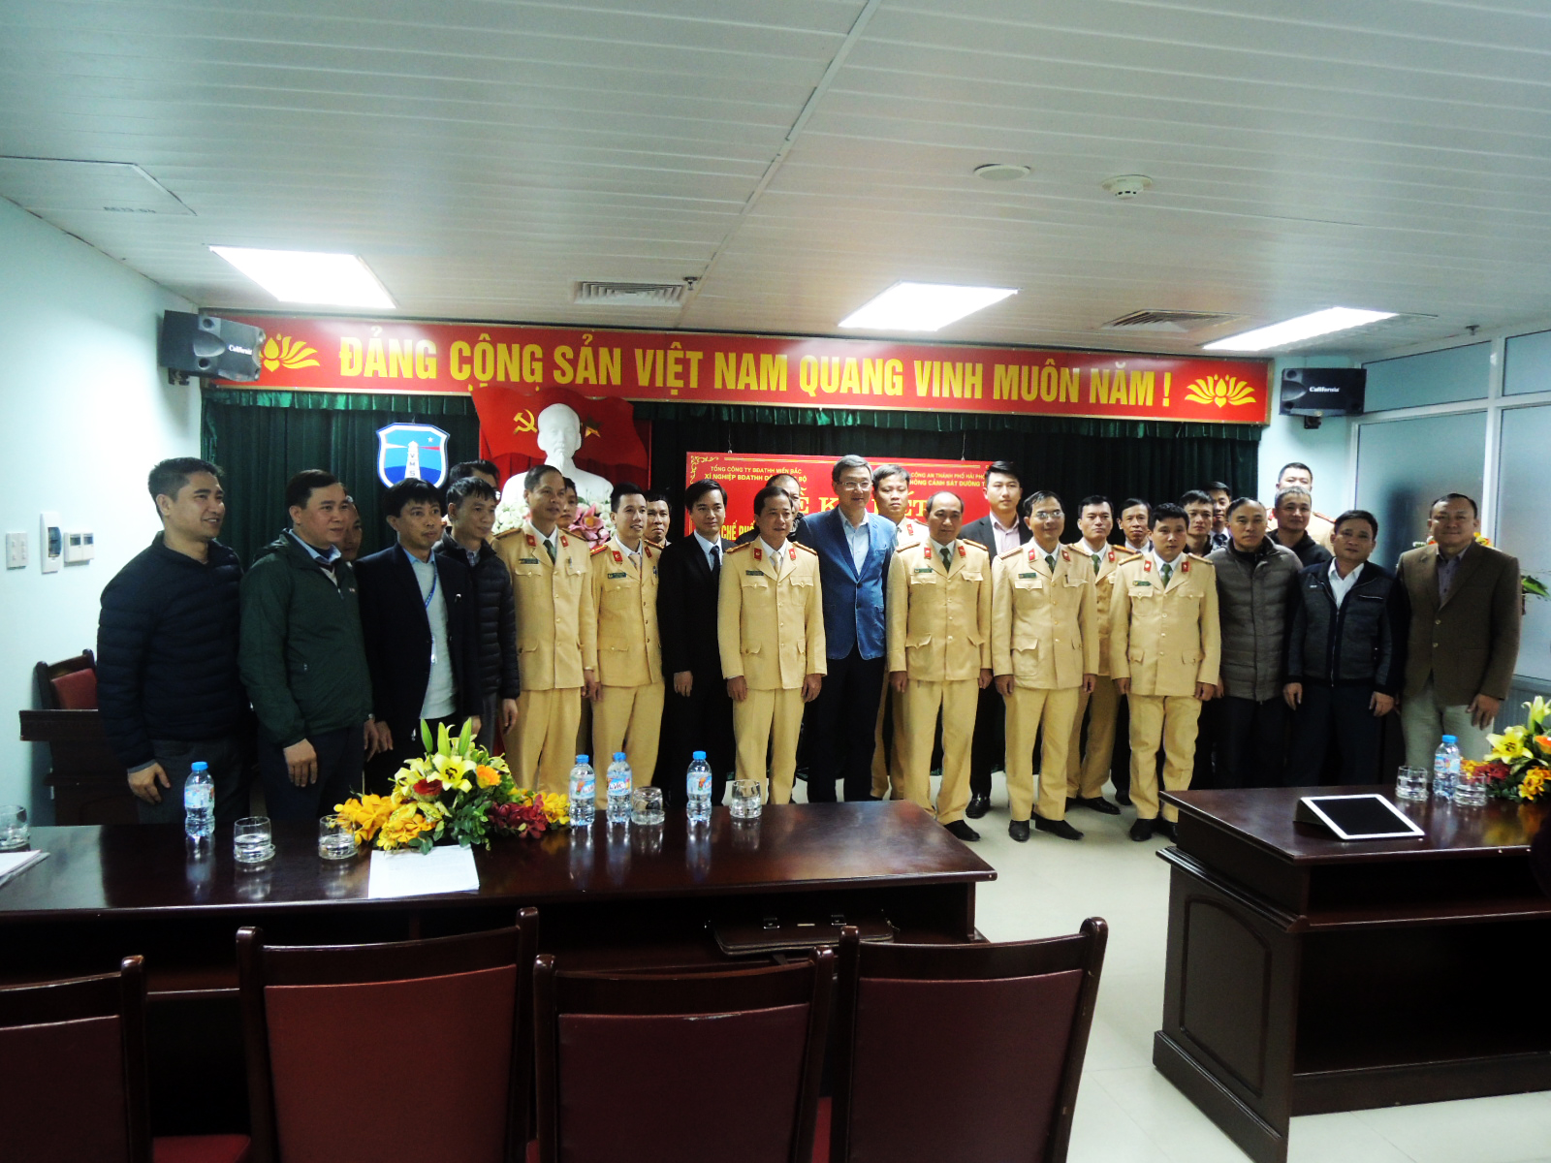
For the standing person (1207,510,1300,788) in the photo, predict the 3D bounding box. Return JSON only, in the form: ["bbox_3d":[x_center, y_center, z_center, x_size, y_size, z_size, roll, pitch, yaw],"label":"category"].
[{"bbox_3d":[2.402,0.418,5.363,0.500,1.650,0.310,3,4,24],"label":"standing person"}]

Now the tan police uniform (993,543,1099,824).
[{"bbox_3d":[1.309,0.484,5.220,0.480,1.348,0.280,0,4,-11],"label":"tan police uniform"}]

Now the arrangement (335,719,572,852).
[{"bbox_3d":[-0.756,0.463,2.546,0.520,0.275,0.310,0,4,-11],"label":"arrangement"}]

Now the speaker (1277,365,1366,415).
[{"bbox_3d":[3.205,-1.111,6.300,0.470,0.270,0.270,2,4,15],"label":"speaker"}]

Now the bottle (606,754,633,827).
[{"bbox_3d":[-0.383,0.508,2.648,0.061,0.179,0.061,0,4,-11],"label":"bottle"}]

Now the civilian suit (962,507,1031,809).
[{"bbox_3d":[1.176,0.394,5.596,0.470,1.550,0.280,2,4,12],"label":"civilian suit"}]

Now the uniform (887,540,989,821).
[{"bbox_3d":[0.789,0.468,5.170,0.480,1.370,0.280,0,4,-11],"label":"uniform"}]

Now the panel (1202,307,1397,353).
[{"bbox_3d":[2.842,-1.382,5.837,0.570,0.080,1.180,0,4,-11],"label":"panel"}]

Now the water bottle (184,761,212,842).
[{"bbox_3d":[-1.313,0.489,2.448,0.061,0.172,0.061,0,4,-11],"label":"water bottle"}]

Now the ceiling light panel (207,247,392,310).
[{"bbox_3d":[-2.146,-1.411,5.001,0.583,0.050,1.165,0,4,-11],"label":"ceiling light panel"}]

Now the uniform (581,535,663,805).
[{"bbox_3d":[-0.683,0.469,4.870,0.460,1.357,0.280,-1,4,-28],"label":"uniform"}]

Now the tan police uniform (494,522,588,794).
[{"bbox_3d":[-1.081,0.455,4.944,0.480,1.448,0.300,-1,4,-25],"label":"tan police uniform"}]

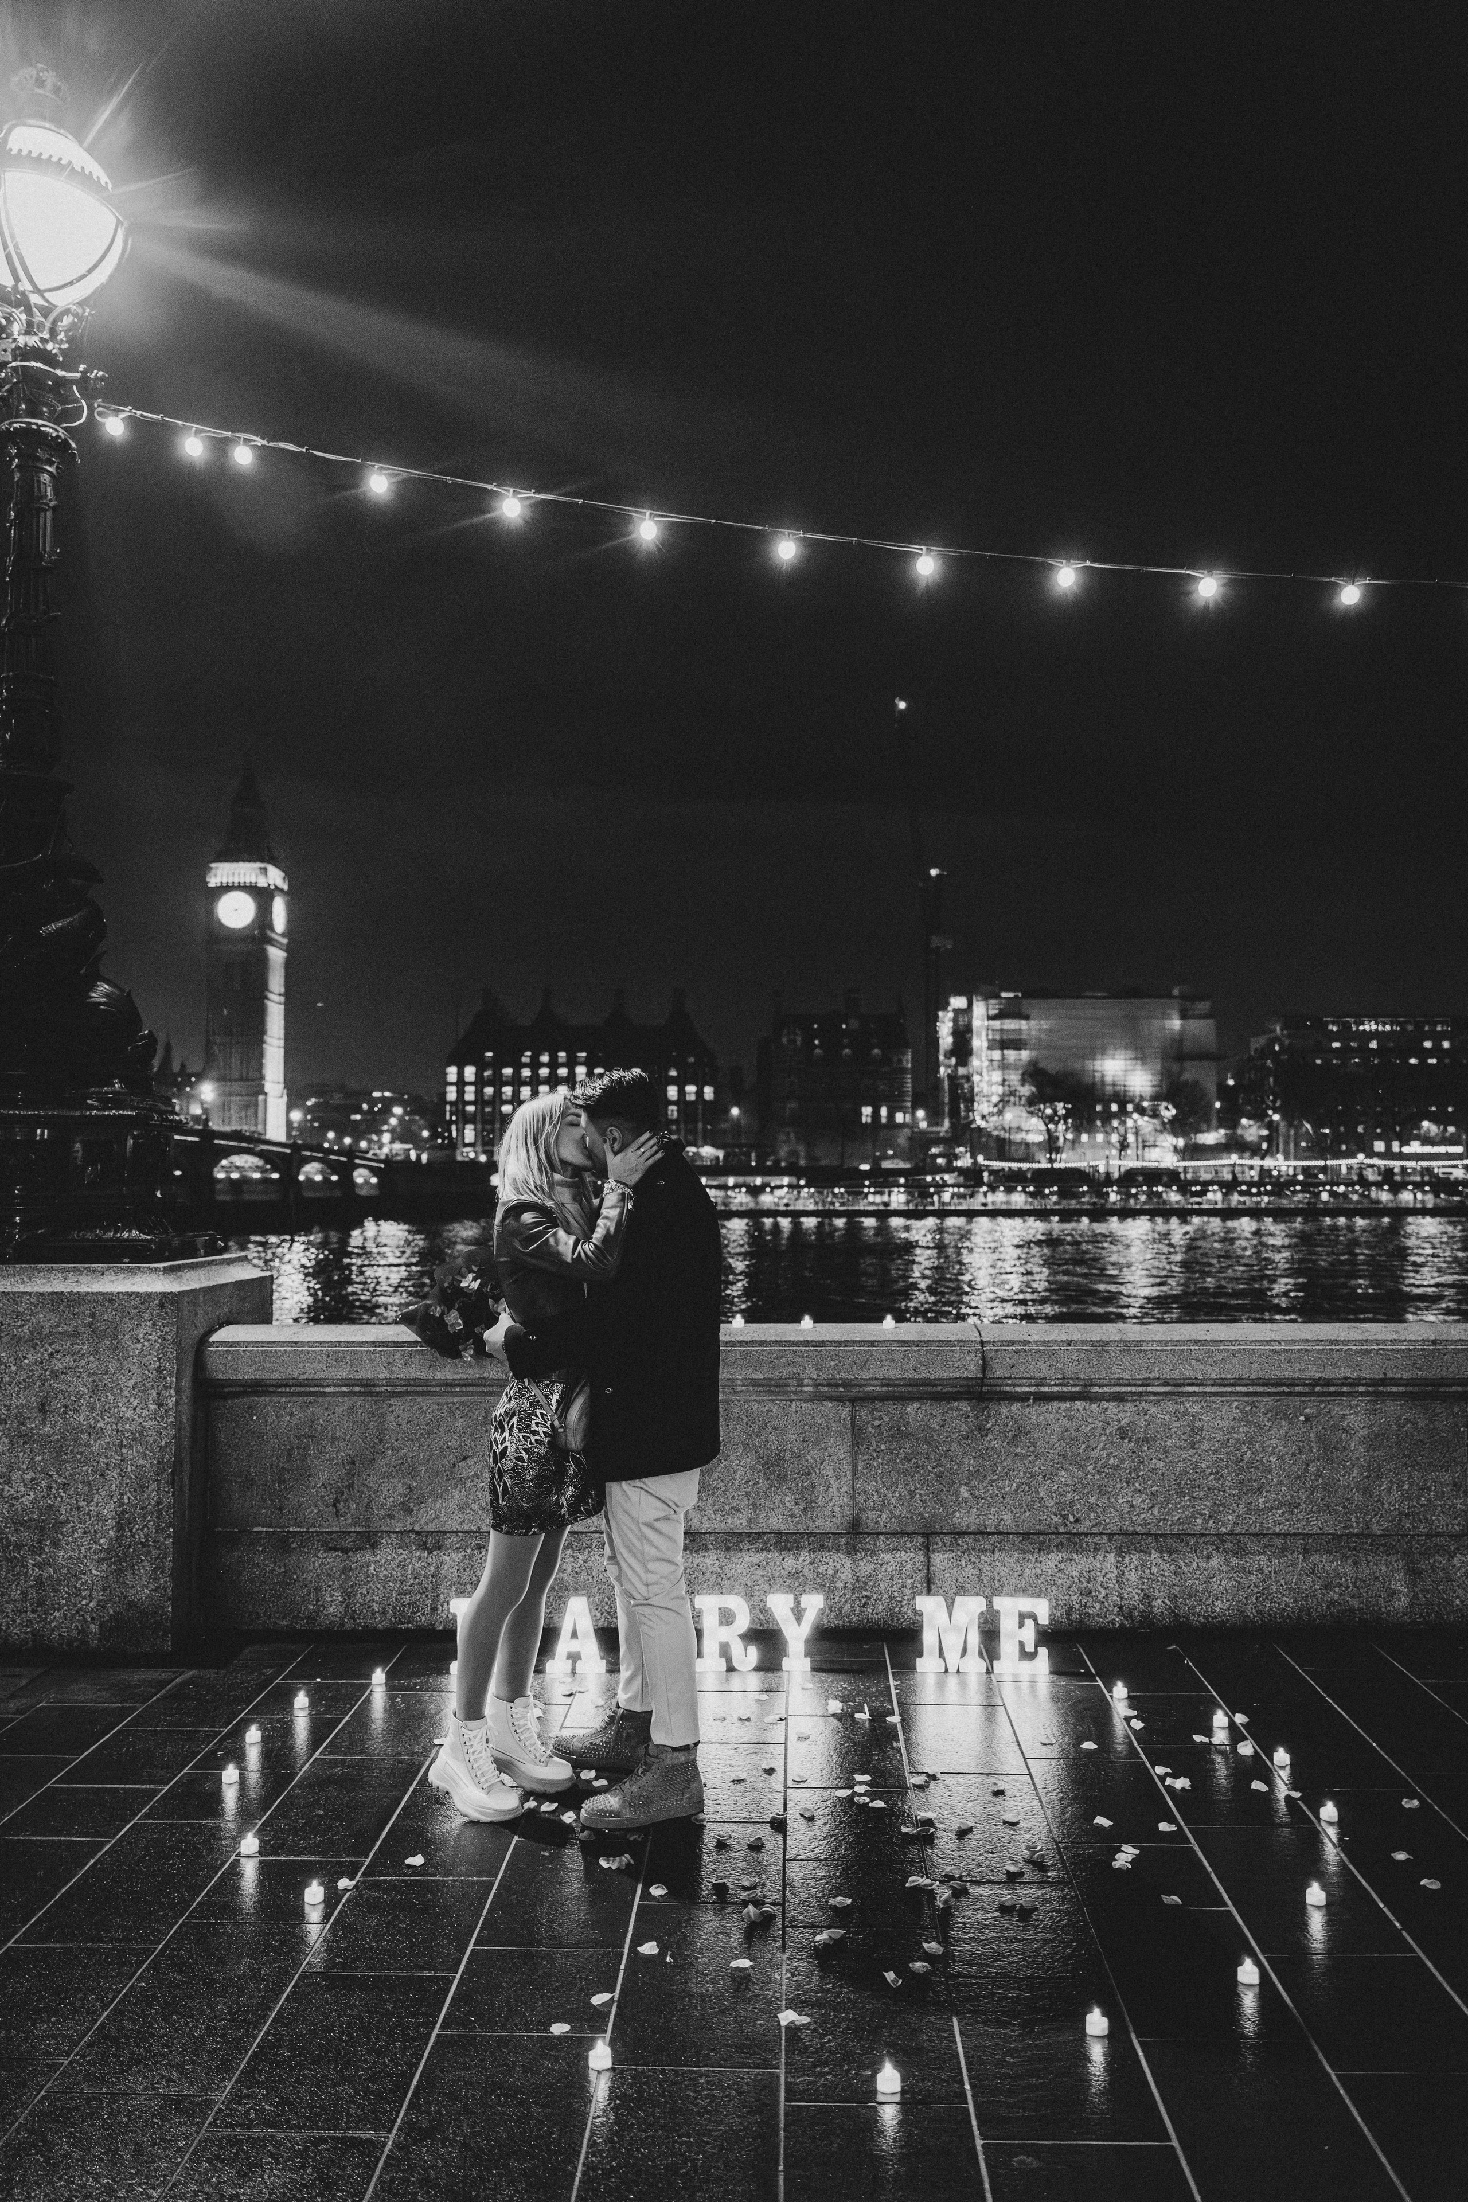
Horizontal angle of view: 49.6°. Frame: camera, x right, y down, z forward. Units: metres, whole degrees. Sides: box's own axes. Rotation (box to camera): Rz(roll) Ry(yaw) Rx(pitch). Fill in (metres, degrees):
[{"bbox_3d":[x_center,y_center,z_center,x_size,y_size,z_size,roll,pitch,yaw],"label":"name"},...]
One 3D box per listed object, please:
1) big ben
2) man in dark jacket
[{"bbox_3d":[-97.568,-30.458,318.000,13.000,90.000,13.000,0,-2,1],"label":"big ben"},{"bbox_3d":[-0.292,0.780,3.850,0.520,1.730,0.500,0,-2,0],"label":"man in dark jacket"}]

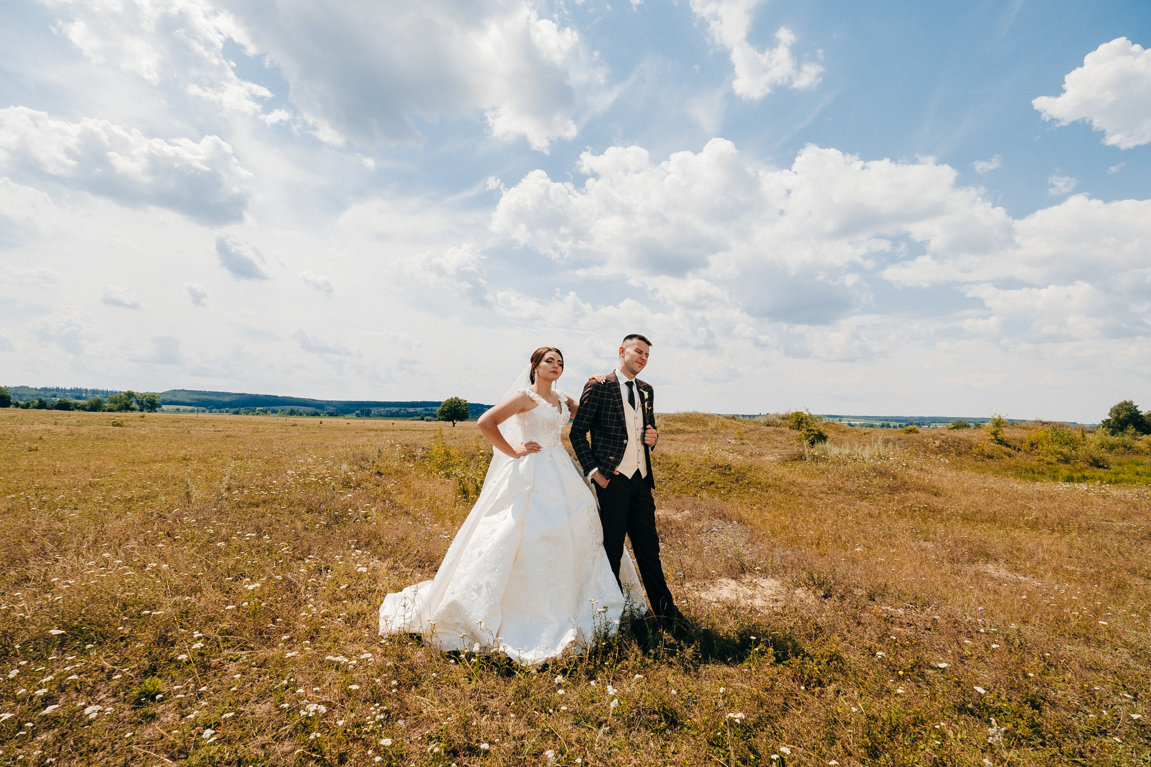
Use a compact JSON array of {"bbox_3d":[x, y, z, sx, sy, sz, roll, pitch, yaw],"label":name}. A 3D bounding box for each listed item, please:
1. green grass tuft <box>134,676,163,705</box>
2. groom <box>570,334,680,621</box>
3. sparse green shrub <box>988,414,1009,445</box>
[{"bbox_3d":[-1.879,1.350,2.110,0.130,0.100,0.120,4,-5,-42],"label":"green grass tuft"},{"bbox_3d":[0.315,0.584,3.121,0.600,1.810,0.430,3,-4,-30],"label":"groom"},{"bbox_3d":[17.204,1.882,19.500,0.658,1.315,0.625,-2,-5,41],"label":"sparse green shrub"}]

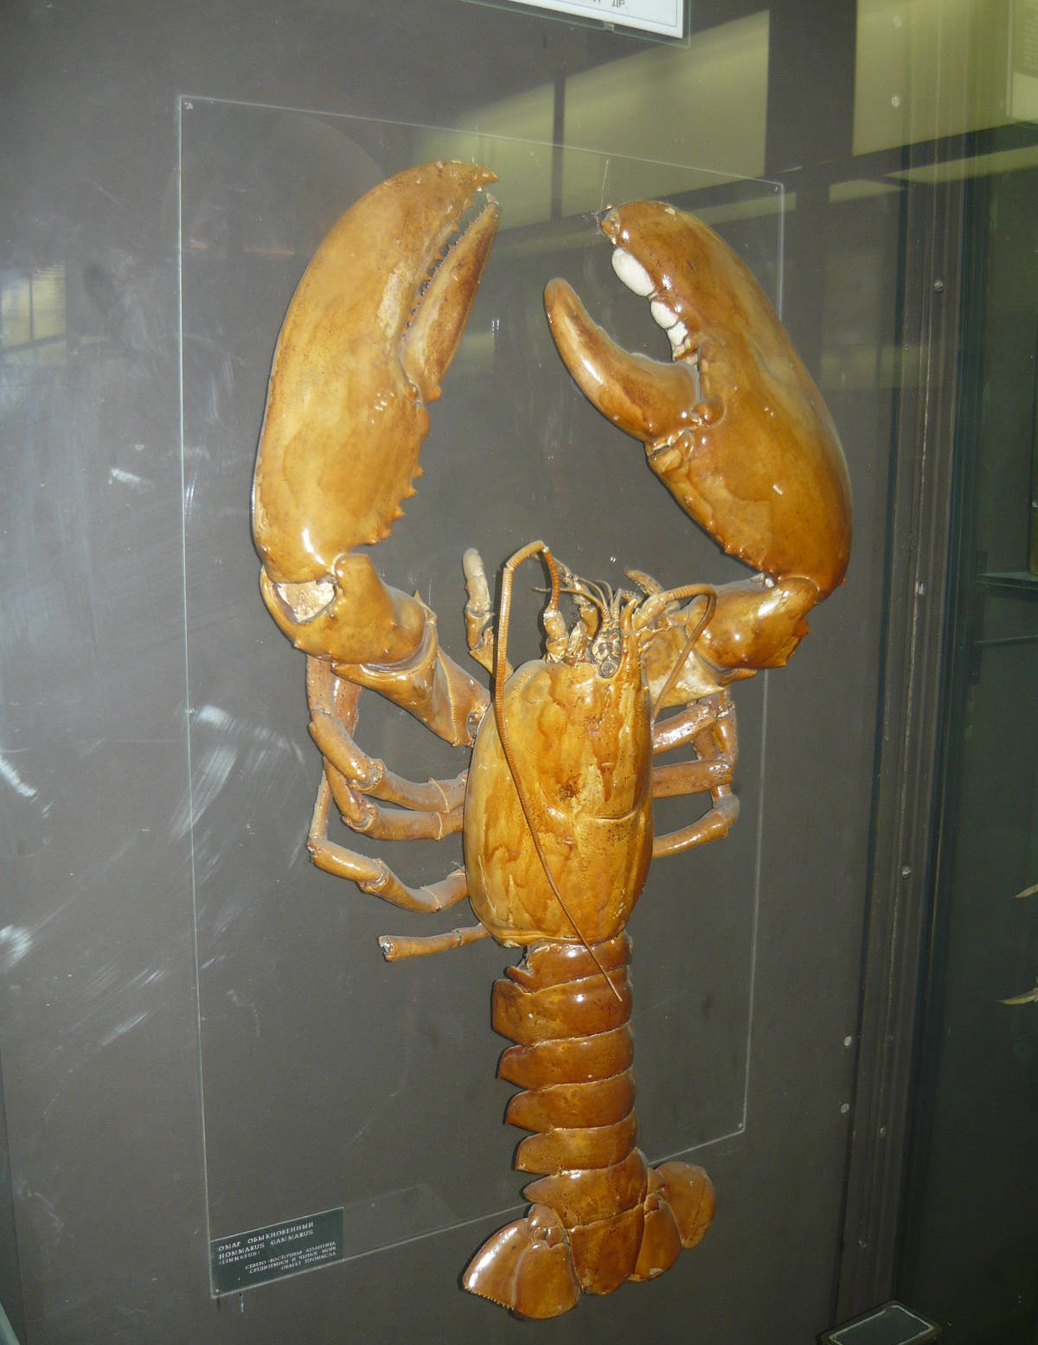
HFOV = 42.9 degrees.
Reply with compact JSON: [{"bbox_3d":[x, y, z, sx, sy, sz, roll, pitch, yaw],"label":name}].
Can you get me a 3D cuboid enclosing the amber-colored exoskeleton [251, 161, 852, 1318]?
[{"bbox_3d":[0.043,0.075,0.872,0.442,0.770,0.134,-4,10,-30],"label":"amber-colored exoskeleton"}]

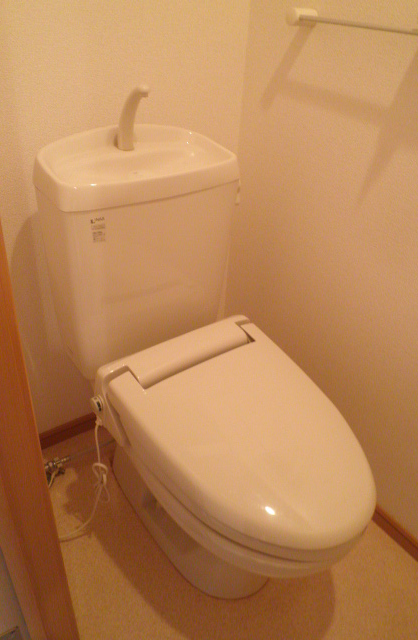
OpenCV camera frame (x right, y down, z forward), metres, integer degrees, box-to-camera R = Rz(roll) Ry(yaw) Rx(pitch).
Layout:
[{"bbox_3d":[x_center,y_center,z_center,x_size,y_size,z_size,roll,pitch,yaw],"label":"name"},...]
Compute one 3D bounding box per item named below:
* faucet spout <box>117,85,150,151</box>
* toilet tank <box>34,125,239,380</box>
[{"bbox_3d":[-0.138,-0.369,0.890,0.033,0.128,0.108,-20,42,-32],"label":"faucet spout"},{"bbox_3d":[-0.162,-0.137,1.049,0.378,0.475,0.209,-20,42,-32],"label":"toilet tank"}]

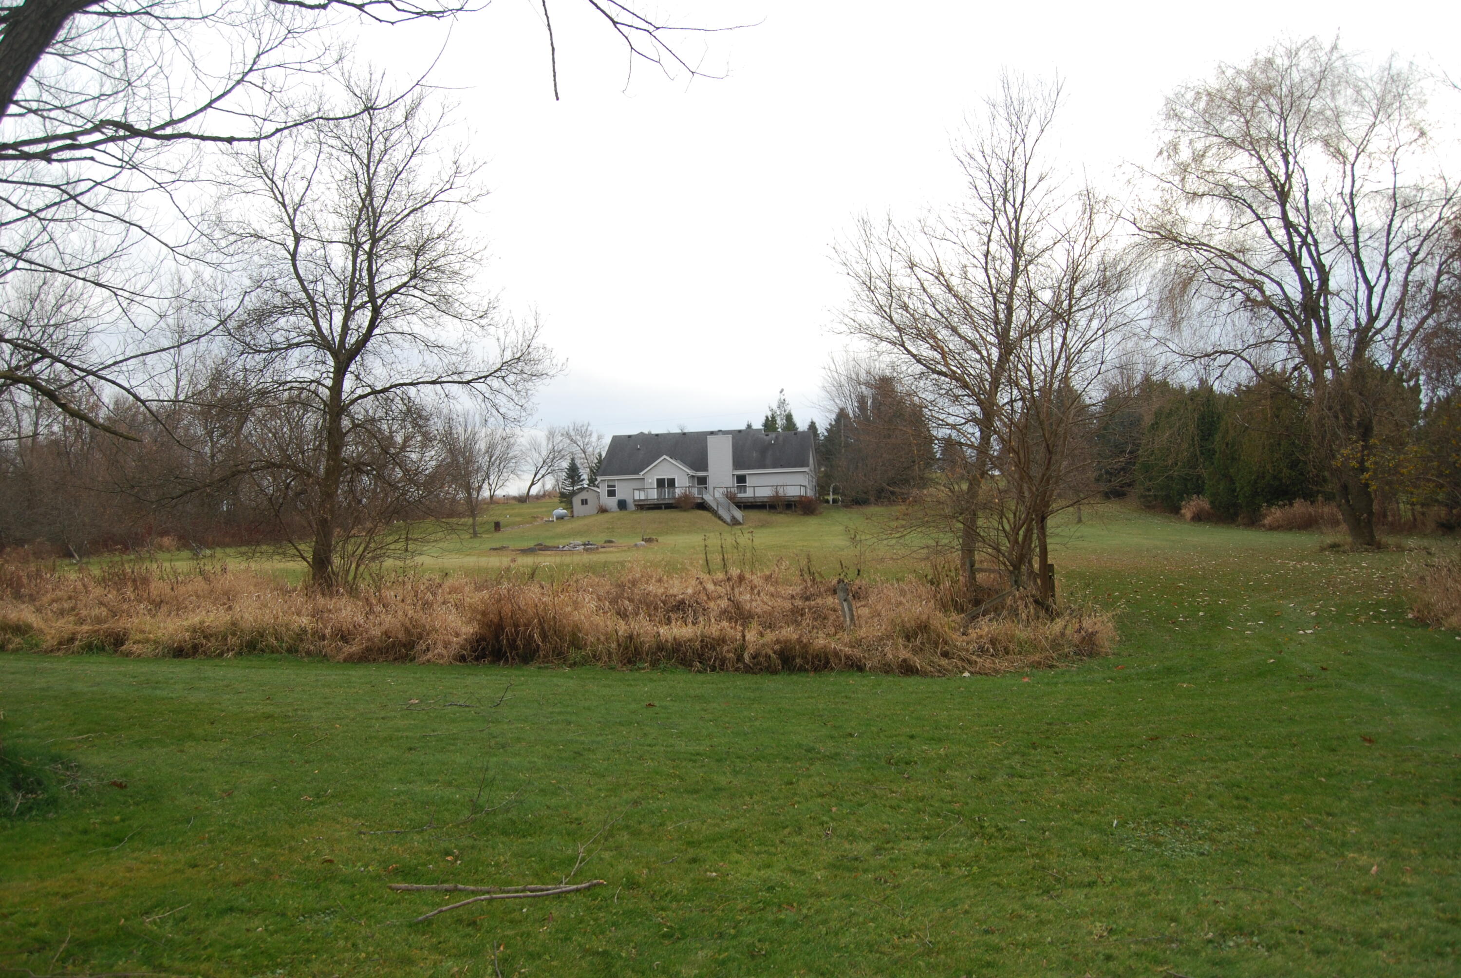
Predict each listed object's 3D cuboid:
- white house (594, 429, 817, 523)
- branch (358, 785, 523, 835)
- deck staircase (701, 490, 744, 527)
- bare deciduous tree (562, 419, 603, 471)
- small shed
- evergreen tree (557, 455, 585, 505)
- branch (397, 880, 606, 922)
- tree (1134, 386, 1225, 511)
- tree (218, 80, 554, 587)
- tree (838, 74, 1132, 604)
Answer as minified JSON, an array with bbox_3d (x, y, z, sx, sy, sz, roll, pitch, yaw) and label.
[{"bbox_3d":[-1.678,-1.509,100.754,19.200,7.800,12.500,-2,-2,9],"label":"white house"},{"bbox_3d":[-1.635,1.825,6.200,1.000,0.170,0.450,0,-2,-23],"label":"branch"},{"bbox_3d":[-0.718,1.579,92.000,1.350,3.100,3.500,0,-3,-38],"label":"deck staircase"},{"bbox_3d":[-17.381,-3.380,130.000,5.300,9.600,5.200,-1,-2,0],"label":"bare deciduous tree"},{"bbox_3d":[-13.241,1.208,101.000,2.600,2.900,2.900,-2,-2,9],"label":"small shed"},{"bbox_3d":[-16.111,-0.693,111.000,2.900,5.200,2.900,-1,-2,0],"label":"evergreen tree"},{"bbox_3d":[-0.997,1.795,4.780,0.930,0.090,0.420,-1,-2,-6],"label":"branch"},{"bbox_3d":[28.660,-2.548,70.000,5.800,8.100,5.400,-1,-2,0],"label":"tree"},{"bbox_3d":[-7.843,-3.406,25.000,7.700,11.800,7.200,-1,-2,0],"label":"tree"},{"bbox_3d":[4.604,-2.677,19.800,5.300,9.600,5.000,-1,-2,0],"label":"tree"}]

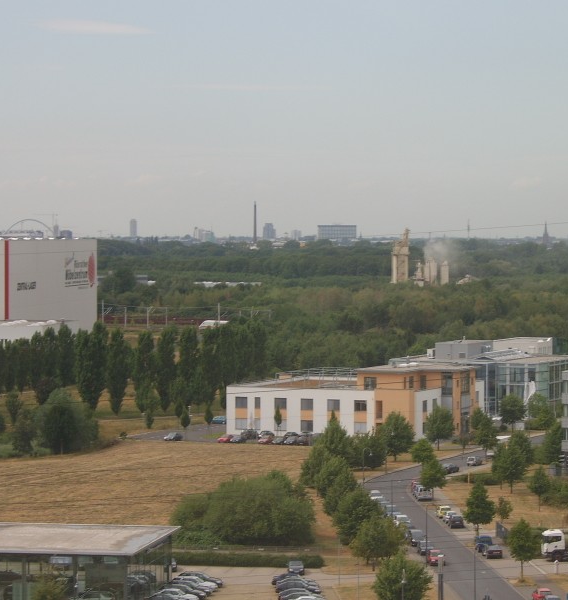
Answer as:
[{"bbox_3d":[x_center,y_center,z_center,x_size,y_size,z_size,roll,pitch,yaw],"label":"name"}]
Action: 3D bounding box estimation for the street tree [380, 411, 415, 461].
[{"bbox_3d":[19.098,23.114,339.668,5.700,8.300,5.700,0,2,0],"label":"street tree"}]

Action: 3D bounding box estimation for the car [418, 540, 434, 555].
[{"bbox_3d":[16.412,28.579,232.979,1.730,1.470,4.250,0,2,-5],"label":"car"}]

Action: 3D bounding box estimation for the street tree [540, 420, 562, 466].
[{"bbox_3d":[42.581,22.756,319.332,3.700,7.400,3.700,0,2,0],"label":"street tree"}]

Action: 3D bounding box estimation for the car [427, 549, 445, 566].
[{"bbox_3d":[17.769,30.085,235.664,1.680,1.500,3.900,0,2,-4],"label":"car"}]

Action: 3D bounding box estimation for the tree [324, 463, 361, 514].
[{"bbox_3d":[7.704,25.780,269.258,5.200,7.800,5.200,0,2,0],"label":"tree"}]

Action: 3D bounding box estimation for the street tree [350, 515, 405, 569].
[{"bbox_3d":[10.751,27.891,231.085,6.000,6.200,6.000,0,2,0],"label":"street tree"}]

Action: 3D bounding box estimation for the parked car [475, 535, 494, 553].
[{"bbox_3d":[23.450,28.507,235.021,1.680,1.480,4.000,0,2,-5],"label":"parked car"}]

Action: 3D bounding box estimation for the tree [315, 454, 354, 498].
[{"bbox_3d":[7.019,25.541,284.971,5.400,7.200,5.400,0,2,0],"label":"tree"}]

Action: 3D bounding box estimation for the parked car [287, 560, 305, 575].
[{"bbox_3d":[1.329,30.318,229.750,1.760,1.440,4.300,0,2,-2],"label":"parked car"}]

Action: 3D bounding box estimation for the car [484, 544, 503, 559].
[{"bbox_3d":[23.815,28.688,230.429,1.720,1.420,4.400,0,2,-5],"label":"car"}]

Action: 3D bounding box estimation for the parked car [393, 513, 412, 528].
[{"bbox_3d":[14.778,27.885,253.970,1.720,1.470,4.250,0,2,-6],"label":"parked car"}]

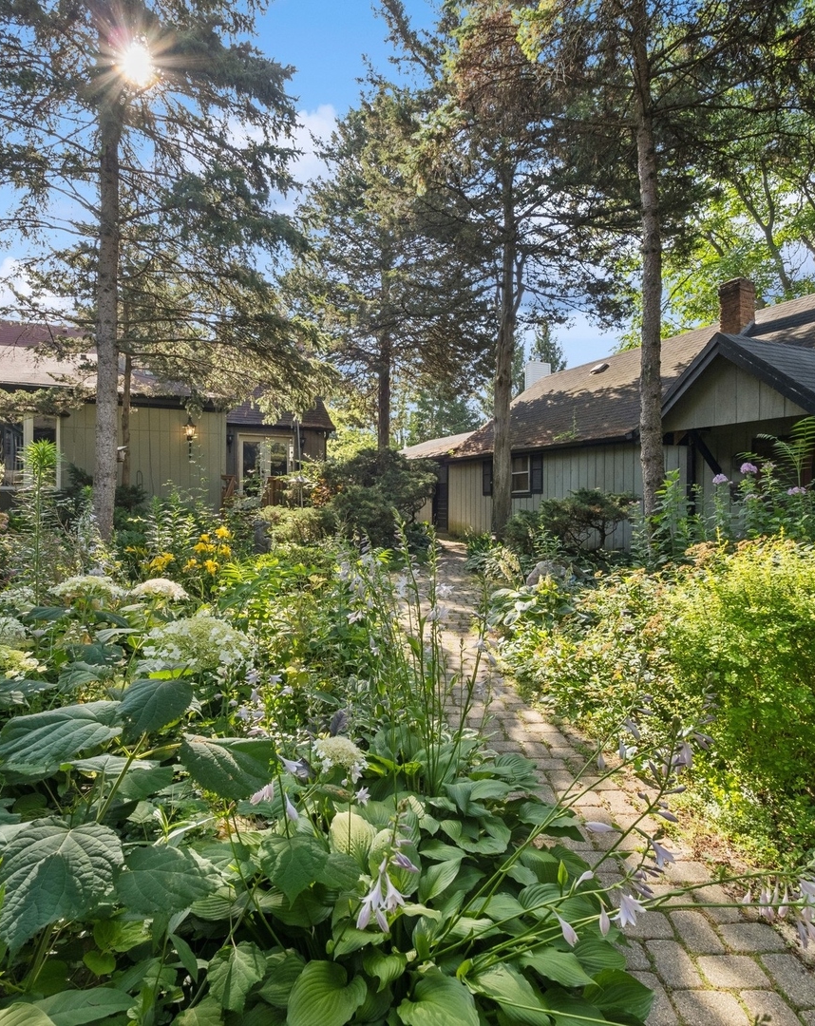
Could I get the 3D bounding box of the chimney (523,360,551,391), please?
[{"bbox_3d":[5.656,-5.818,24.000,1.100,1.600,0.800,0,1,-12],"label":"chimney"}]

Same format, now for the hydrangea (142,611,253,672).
[{"bbox_3d":[-0.410,0.249,1.080,0.200,0.110,0.190,0,1,-21],"label":"hydrangea"}]

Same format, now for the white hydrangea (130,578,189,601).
[{"bbox_3d":[-0.807,0.249,1.800,0.175,0.075,0.170,0,1,-24],"label":"white hydrangea"}]

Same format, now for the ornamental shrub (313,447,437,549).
[{"bbox_3d":[-0.825,-0.365,14.000,2.900,2.500,2.600,0,1,0],"label":"ornamental shrub"}]

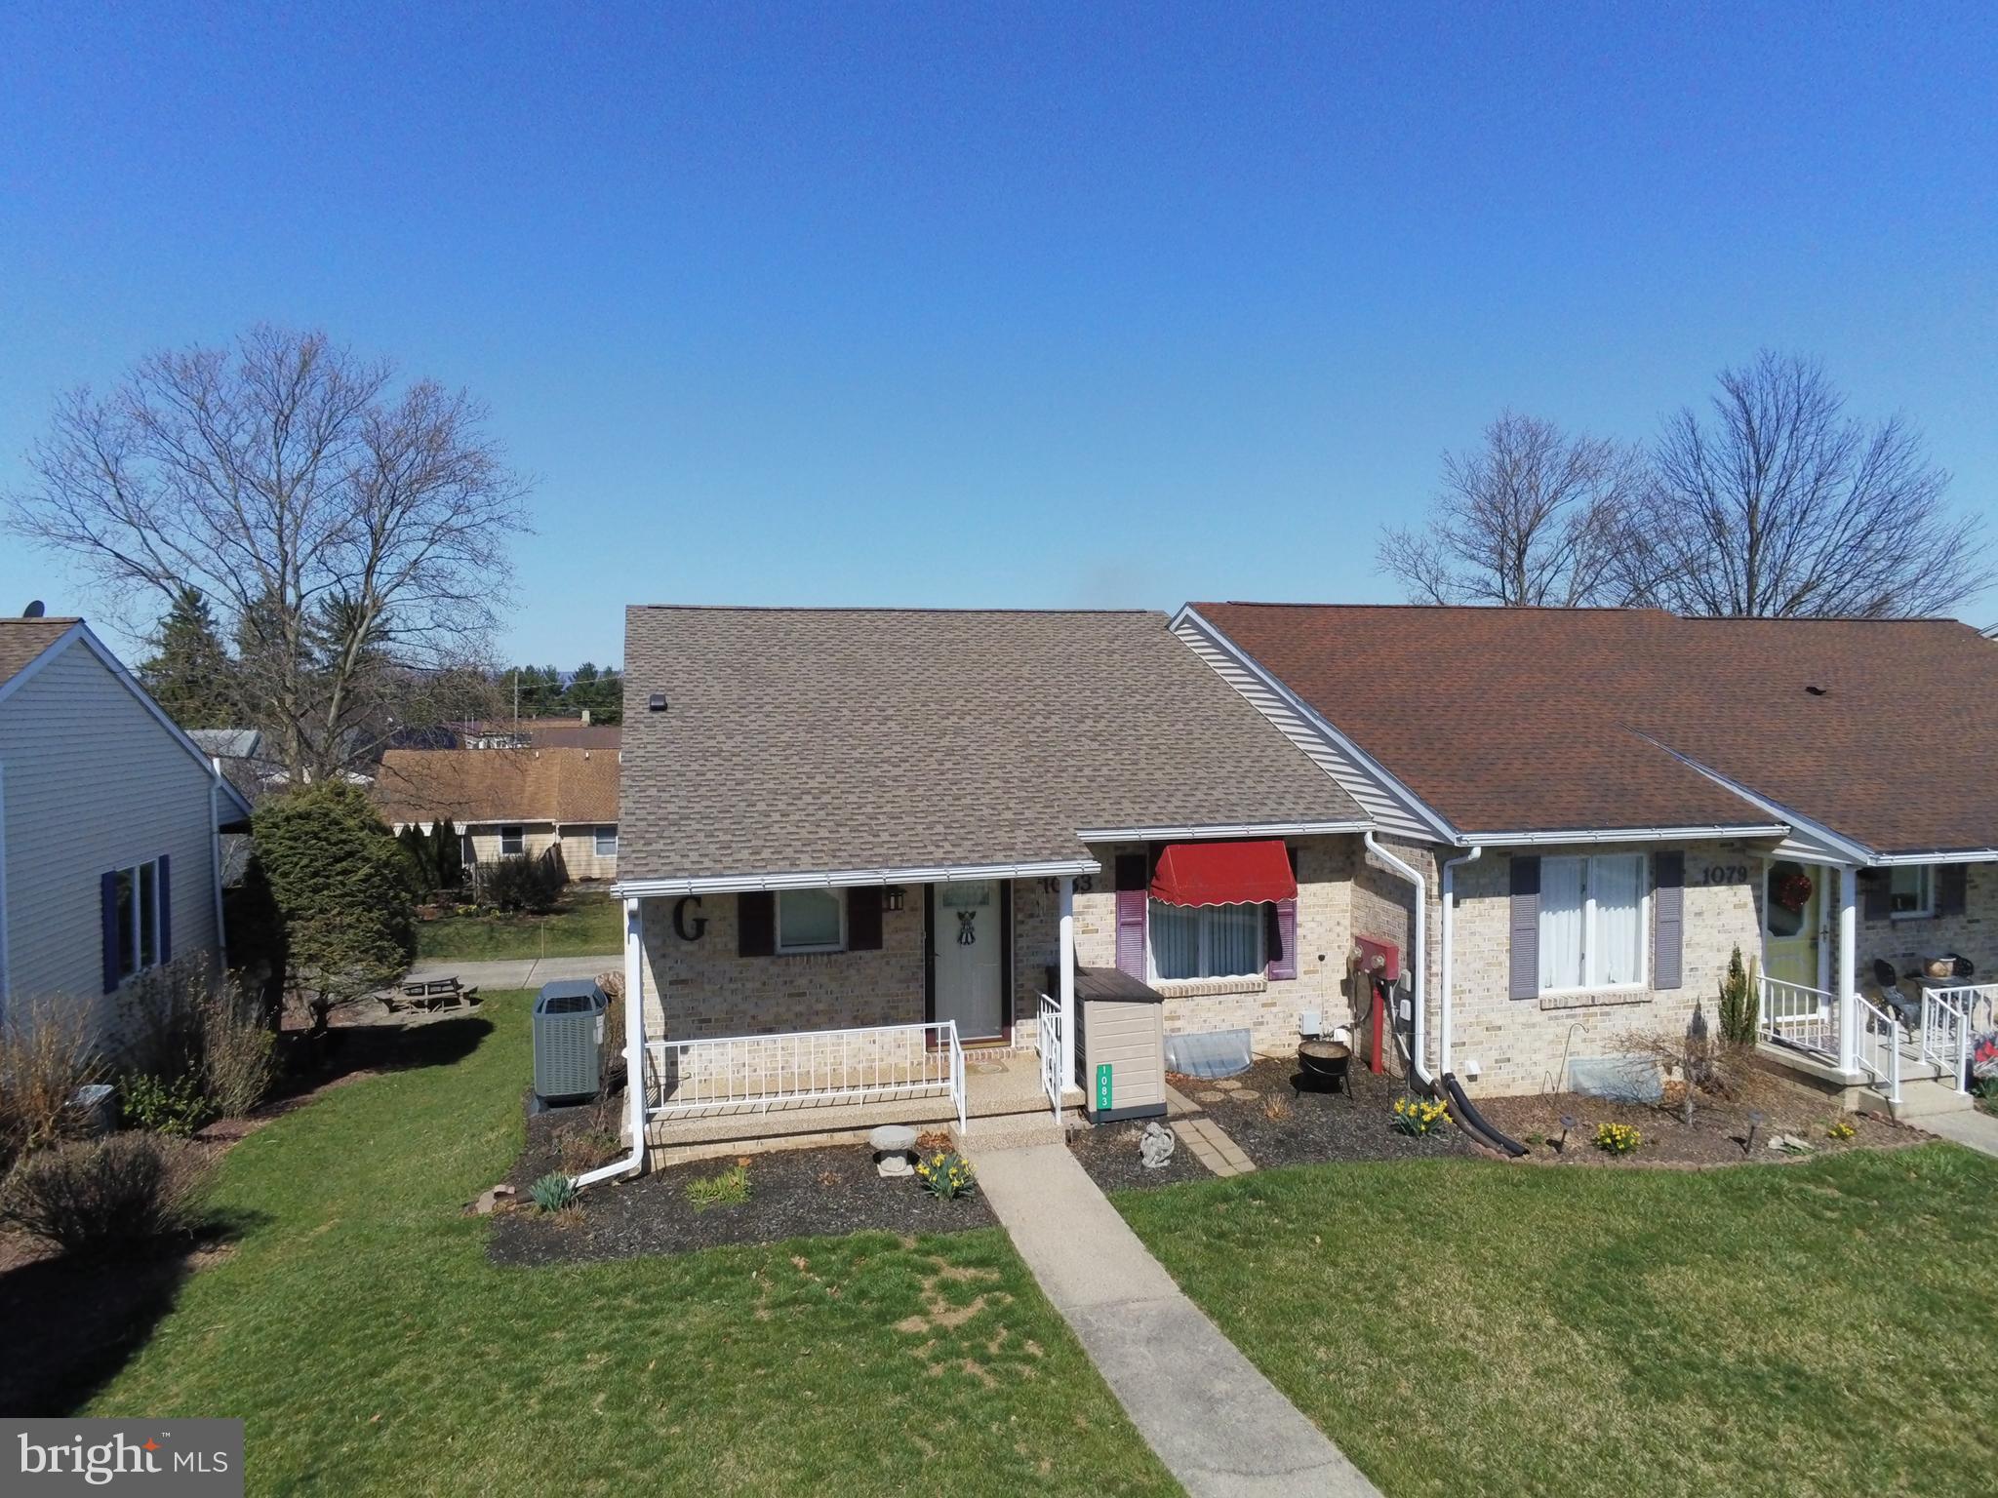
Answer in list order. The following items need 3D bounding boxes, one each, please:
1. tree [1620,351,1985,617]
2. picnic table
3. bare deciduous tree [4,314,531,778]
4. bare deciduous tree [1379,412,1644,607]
[{"bbox_3d":[26.410,-4.563,44.351,12.200,17.320,12.000,-1,2,-20],"label":"tree"},{"bbox_3d":[-9.590,4.114,22.500,1.750,0.720,1.600,-1,2,-20],"label":"picnic table"},{"bbox_3d":[-19.280,-3.157,35.325,13.700,16.050,13.000,-1,2,-20],"label":"bare deciduous tree"},{"bbox_3d":[18.153,-3.946,47.325,10.000,16.050,10.000,-1,2,-20],"label":"bare deciduous tree"}]

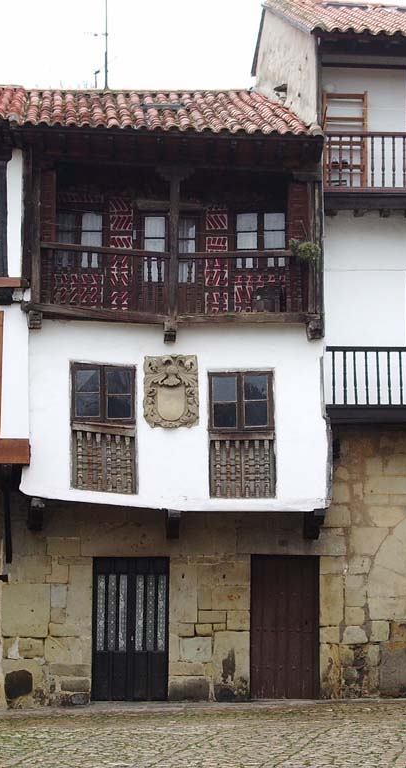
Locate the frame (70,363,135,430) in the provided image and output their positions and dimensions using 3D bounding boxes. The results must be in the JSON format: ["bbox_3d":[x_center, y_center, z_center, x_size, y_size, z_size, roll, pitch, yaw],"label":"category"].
[{"bbox_3d":[-1.463,0.177,27.045,0.943,0.982,0.120,0,-9,1],"label":"frame"}]

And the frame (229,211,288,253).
[{"bbox_3d":[0.882,-2.227,28.144,0.888,0.895,0.120,0,-9,1],"label":"frame"}]

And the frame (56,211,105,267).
[{"bbox_3d":[-1.893,-2.224,28.192,0.799,0.944,0.120,0,-9,1],"label":"frame"}]

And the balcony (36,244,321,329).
[{"bbox_3d":[-0.394,-1.360,27.361,4.220,1.271,1.000,0,-9,1],"label":"balcony"}]

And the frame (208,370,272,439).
[{"bbox_3d":[0.552,0.294,26.991,0.969,0.980,0.120,0,-9,1],"label":"frame"}]

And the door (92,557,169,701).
[{"bbox_3d":[-1.061,3.608,27.102,1.136,2.105,0.120,0,-9,1],"label":"door"}]

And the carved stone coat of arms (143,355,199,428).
[{"bbox_3d":[-0.461,0.119,26.991,0.823,1.099,0.130,0,-9,1],"label":"carved stone coat of arms"}]

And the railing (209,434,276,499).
[{"bbox_3d":[0.578,1.213,26.845,0.964,0.940,0.120,0,-9,1],"label":"railing"}]

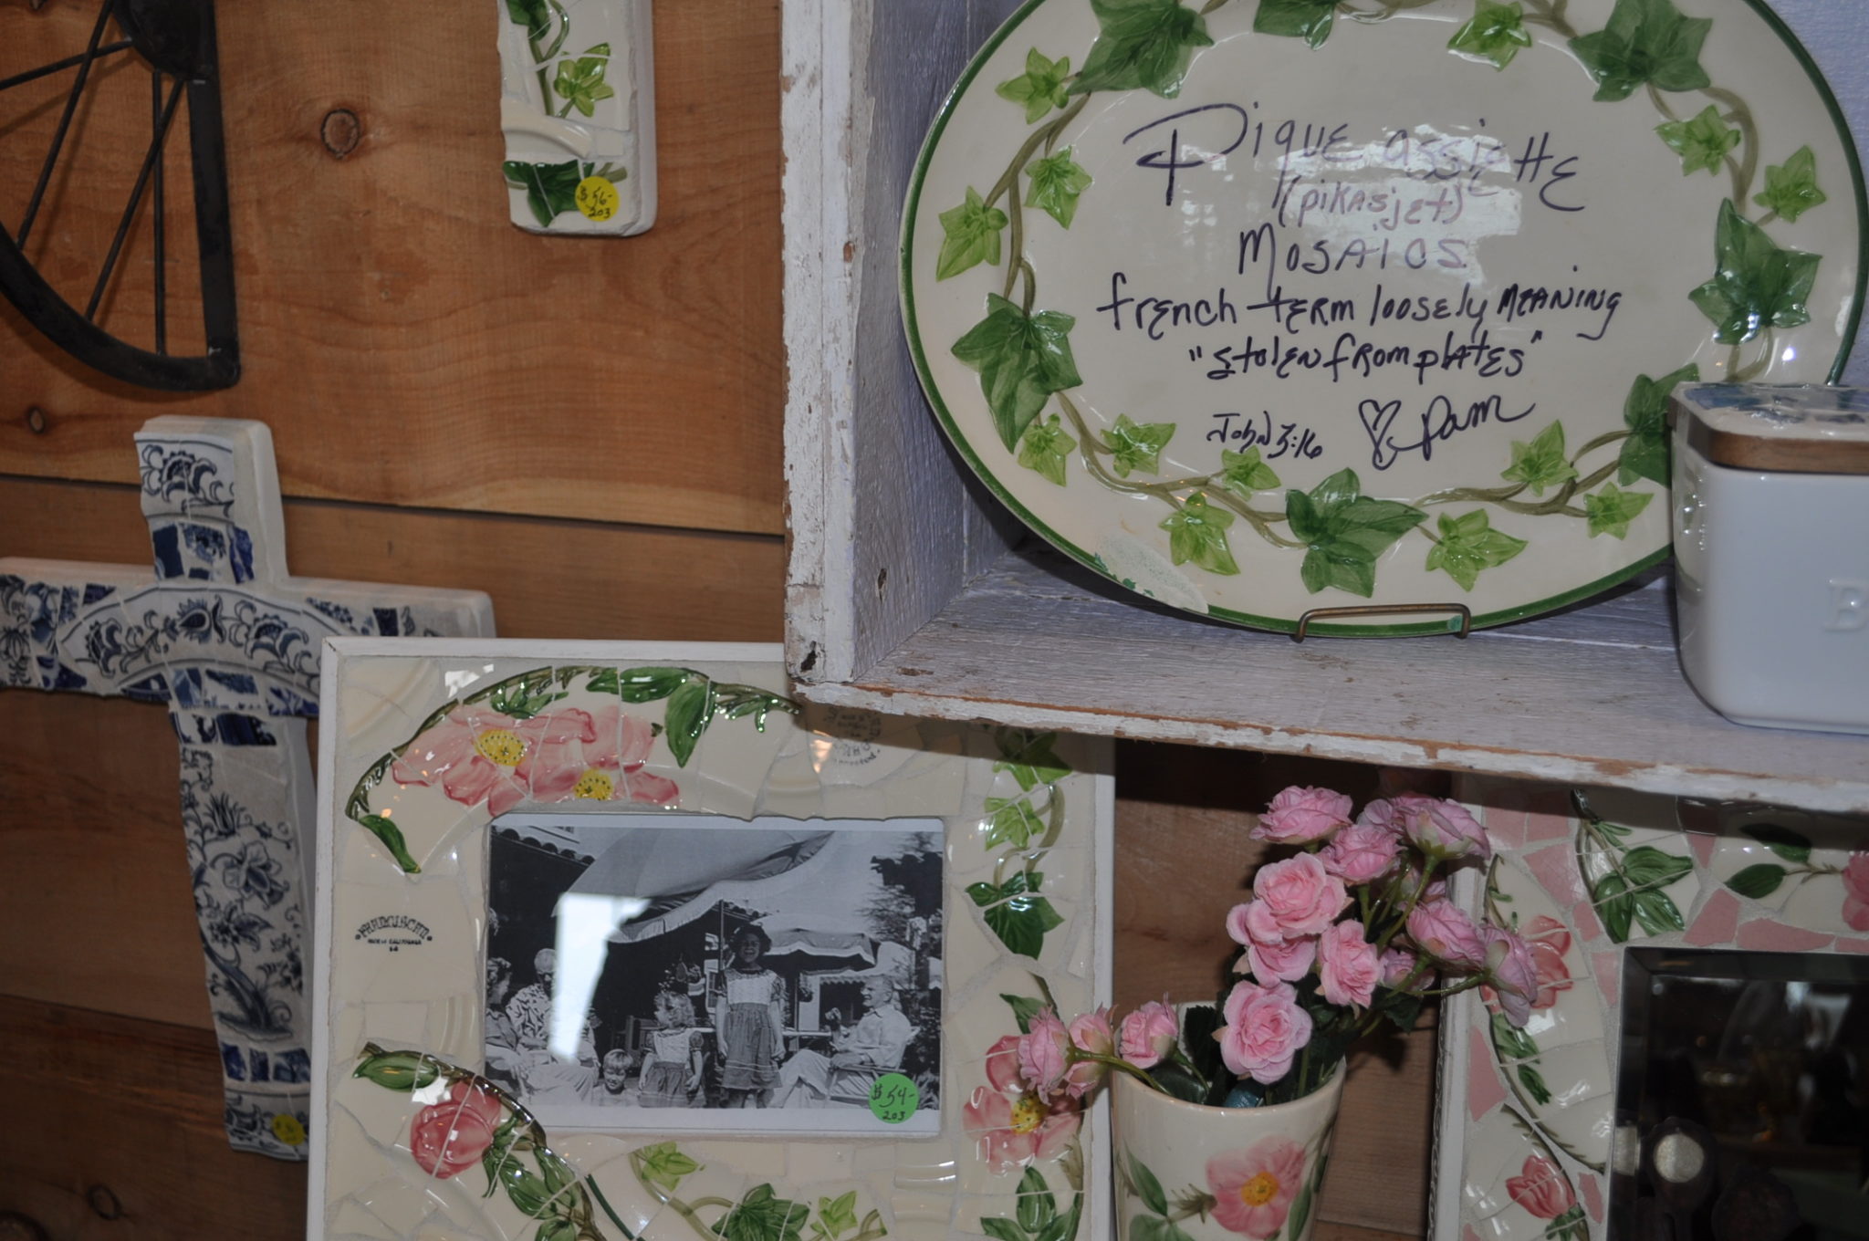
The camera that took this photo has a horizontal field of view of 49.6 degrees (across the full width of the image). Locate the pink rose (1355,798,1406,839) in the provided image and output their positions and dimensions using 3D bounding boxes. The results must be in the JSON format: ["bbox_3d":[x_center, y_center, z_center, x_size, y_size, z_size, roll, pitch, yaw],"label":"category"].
[{"bbox_3d":[0.160,0.071,0.715,0.028,0.020,0.027,0,18,0],"label":"pink rose"}]

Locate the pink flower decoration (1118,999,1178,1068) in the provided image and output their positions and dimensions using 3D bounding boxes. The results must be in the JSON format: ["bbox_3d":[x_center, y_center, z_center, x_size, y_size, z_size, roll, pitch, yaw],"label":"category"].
[{"bbox_3d":[0.074,0.143,0.700,0.020,0.024,0.021,16,9,-27],"label":"pink flower decoration"}]

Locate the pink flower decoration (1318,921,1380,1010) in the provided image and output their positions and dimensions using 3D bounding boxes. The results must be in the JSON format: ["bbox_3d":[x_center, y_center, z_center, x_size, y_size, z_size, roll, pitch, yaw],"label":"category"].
[{"bbox_3d":[0.143,0.118,0.695,0.026,0.030,0.020,-11,10,-36],"label":"pink flower decoration"}]

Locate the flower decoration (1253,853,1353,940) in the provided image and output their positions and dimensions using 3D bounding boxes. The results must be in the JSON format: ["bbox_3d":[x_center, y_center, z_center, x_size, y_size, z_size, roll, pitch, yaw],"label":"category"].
[{"bbox_3d":[0.123,0.093,0.685,0.033,0.030,0.023,2,-17,4],"label":"flower decoration"}]

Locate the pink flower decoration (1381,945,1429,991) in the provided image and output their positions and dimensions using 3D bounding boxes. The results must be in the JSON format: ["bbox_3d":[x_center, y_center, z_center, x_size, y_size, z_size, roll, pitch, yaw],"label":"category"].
[{"bbox_3d":[0.170,0.125,0.730,0.018,0.018,0.018,33,3,-26],"label":"pink flower decoration"}]

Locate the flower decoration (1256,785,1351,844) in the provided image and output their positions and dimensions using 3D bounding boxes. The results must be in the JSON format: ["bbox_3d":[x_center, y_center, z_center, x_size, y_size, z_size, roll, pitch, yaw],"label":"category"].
[{"bbox_3d":[0.126,0.067,0.690,0.033,0.021,0.031,-3,18,18],"label":"flower decoration"}]

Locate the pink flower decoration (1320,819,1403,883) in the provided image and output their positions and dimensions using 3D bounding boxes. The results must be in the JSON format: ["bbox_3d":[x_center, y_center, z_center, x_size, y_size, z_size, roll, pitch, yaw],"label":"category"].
[{"bbox_3d":[0.145,0.079,0.690,0.028,0.021,0.027,3,30,-1],"label":"pink flower decoration"}]

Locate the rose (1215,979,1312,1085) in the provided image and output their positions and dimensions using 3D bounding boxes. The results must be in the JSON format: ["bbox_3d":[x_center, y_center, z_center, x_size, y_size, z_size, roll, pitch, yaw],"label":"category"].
[{"bbox_3d":[0.113,0.140,0.690,0.032,0.034,0.023,1,-12,0],"label":"rose"}]

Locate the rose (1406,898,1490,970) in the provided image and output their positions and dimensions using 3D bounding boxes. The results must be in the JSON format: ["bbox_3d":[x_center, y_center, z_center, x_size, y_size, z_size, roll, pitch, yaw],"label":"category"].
[{"bbox_3d":[0.180,0.111,0.710,0.031,0.019,0.031,38,-15,-10],"label":"rose"}]

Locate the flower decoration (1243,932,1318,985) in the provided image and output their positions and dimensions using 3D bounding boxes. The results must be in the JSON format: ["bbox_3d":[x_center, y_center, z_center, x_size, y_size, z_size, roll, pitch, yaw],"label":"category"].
[{"bbox_3d":[0.119,0.115,0.700,0.028,0.027,0.021,4,-5,9],"label":"flower decoration"}]

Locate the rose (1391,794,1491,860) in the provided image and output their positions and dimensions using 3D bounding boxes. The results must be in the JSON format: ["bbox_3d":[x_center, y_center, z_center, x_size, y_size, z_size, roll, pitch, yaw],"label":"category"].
[{"bbox_3d":[0.177,0.072,0.705,0.033,0.022,0.034,25,-15,-12],"label":"rose"}]

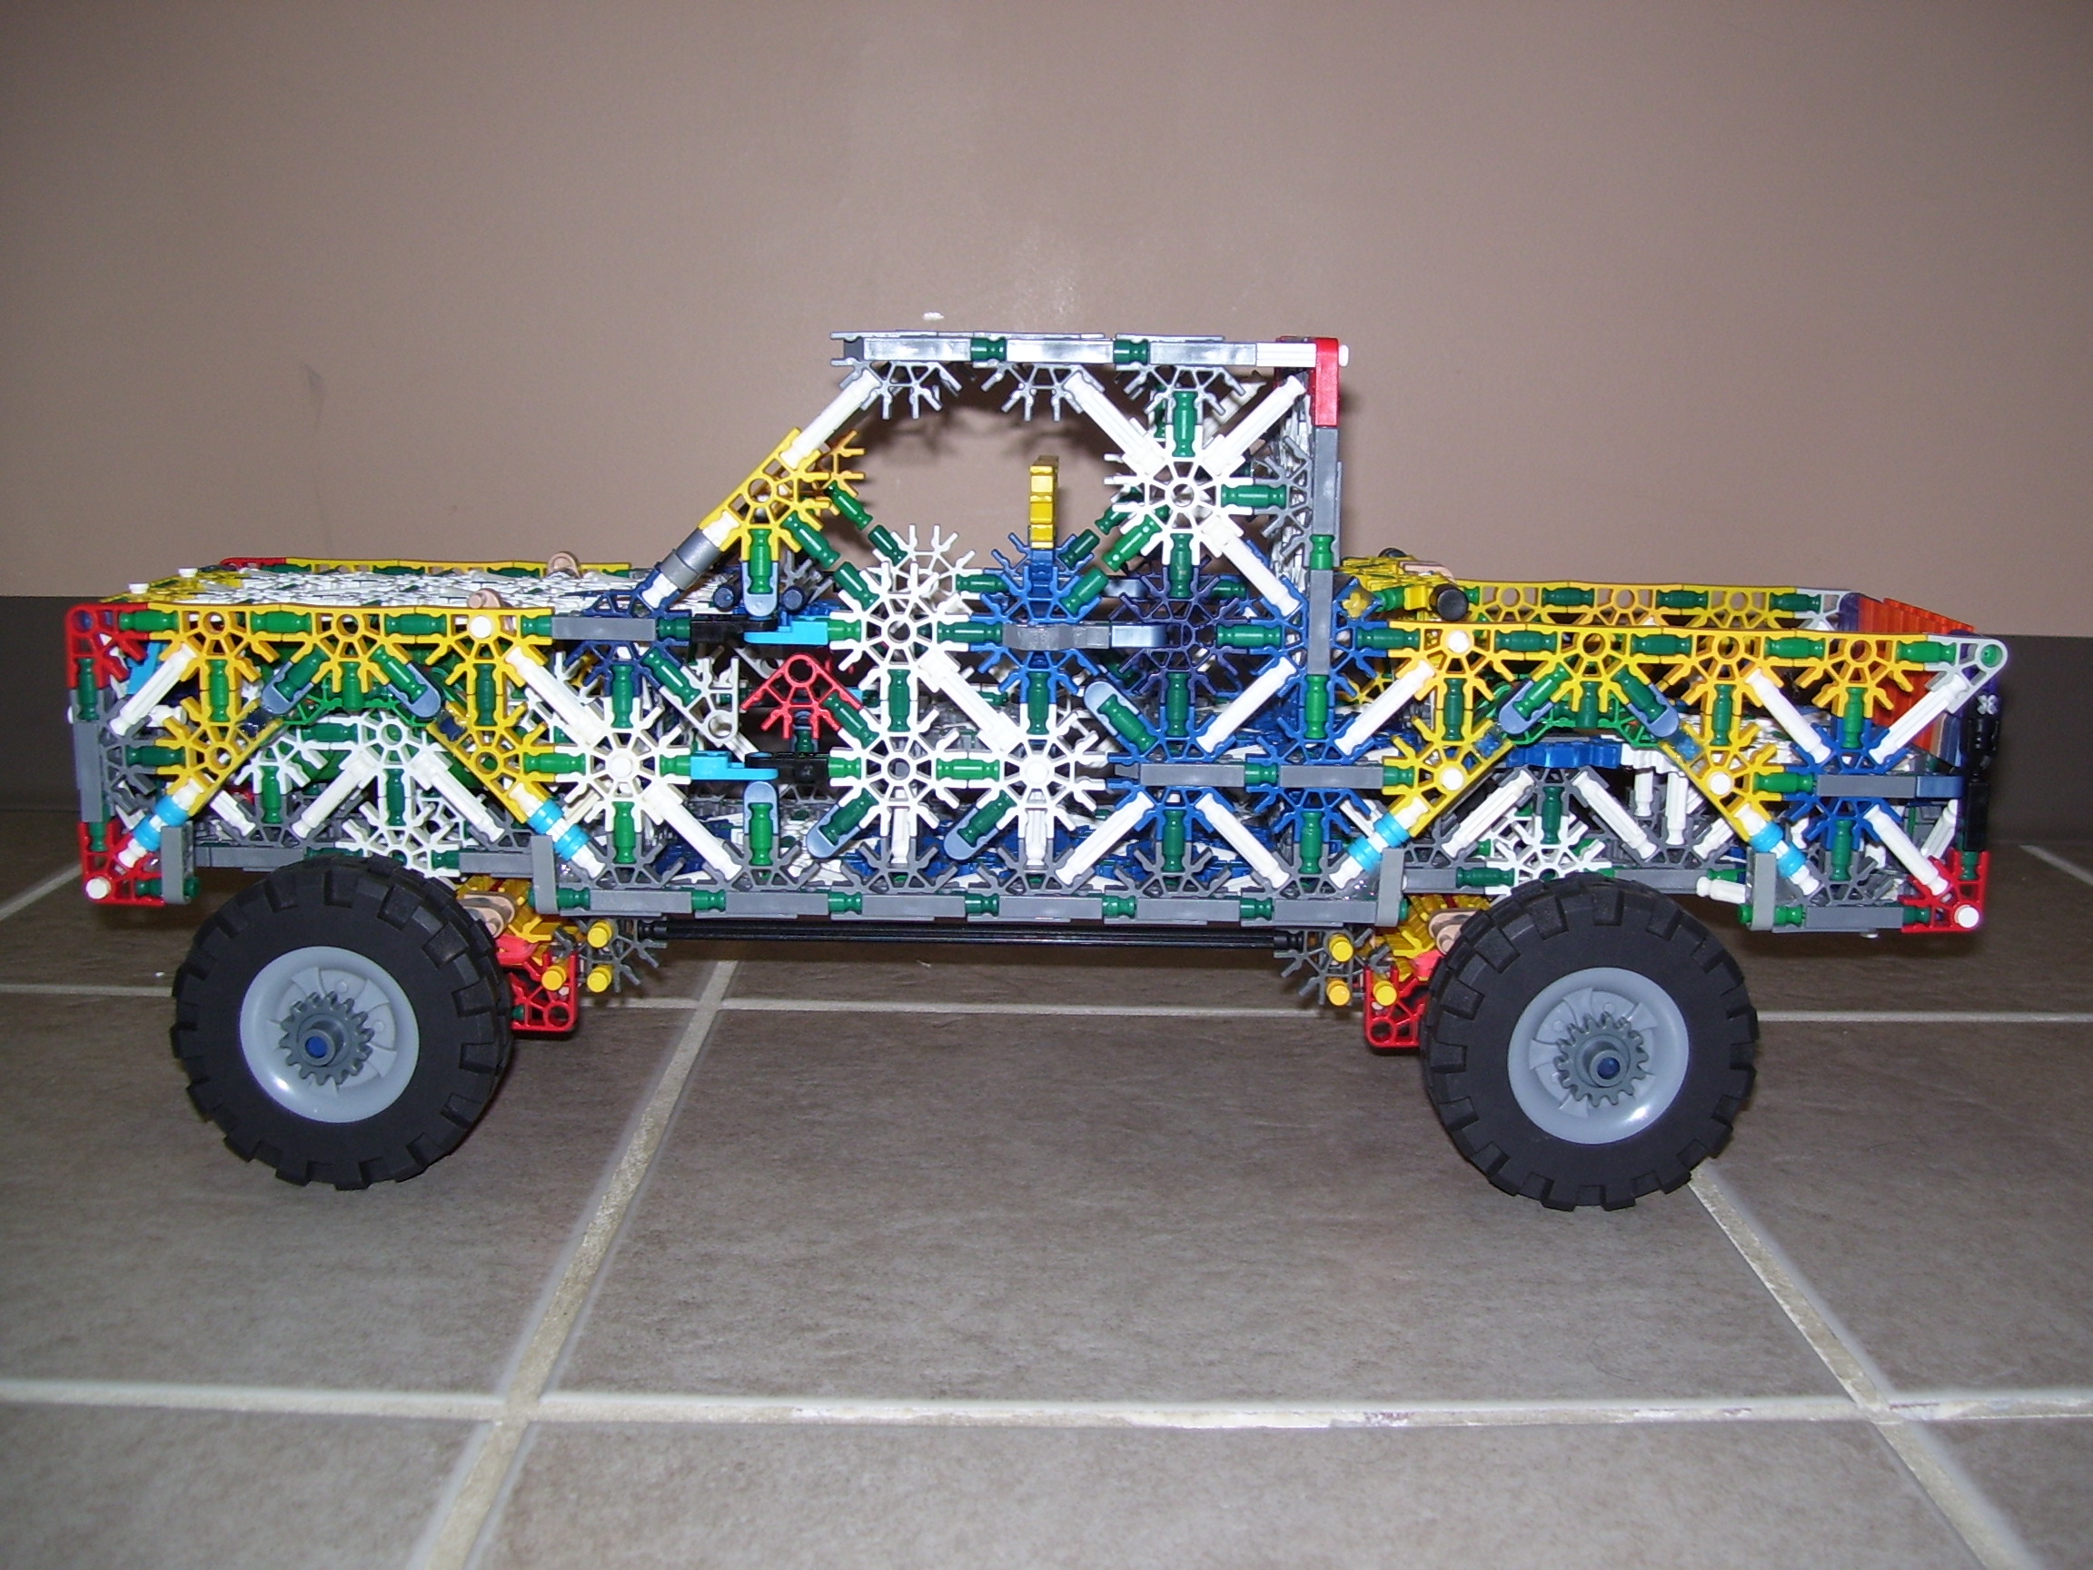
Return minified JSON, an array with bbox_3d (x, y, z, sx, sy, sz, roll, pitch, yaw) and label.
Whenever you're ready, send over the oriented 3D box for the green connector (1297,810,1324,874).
[{"bbox_3d":[0.072,0.016,0.591,0.006,0.017,0.006,-1,10,0],"label":"green connector"}]

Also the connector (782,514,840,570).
[{"bbox_3d":[-0.062,-0.065,0.576,0.017,0.006,0.006,43,7,-7],"label":"connector"}]

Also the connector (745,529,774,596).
[{"bbox_3d":[-0.075,-0.059,0.577,0.006,0.017,0.006,1,10,0],"label":"connector"}]

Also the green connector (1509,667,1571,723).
[{"bbox_3d":[0.135,-0.026,0.591,0.006,0.017,0.006,45,8,-8],"label":"green connector"}]

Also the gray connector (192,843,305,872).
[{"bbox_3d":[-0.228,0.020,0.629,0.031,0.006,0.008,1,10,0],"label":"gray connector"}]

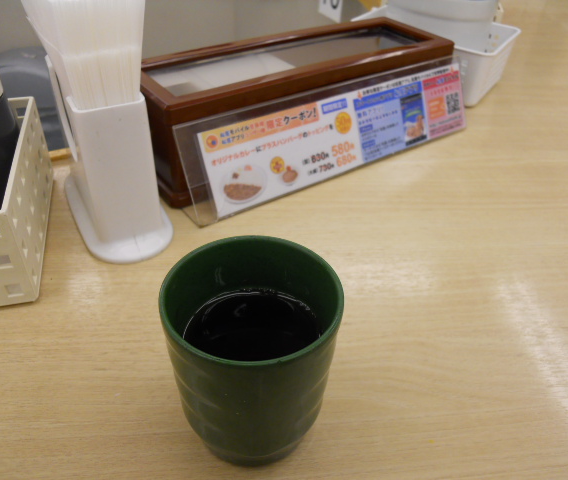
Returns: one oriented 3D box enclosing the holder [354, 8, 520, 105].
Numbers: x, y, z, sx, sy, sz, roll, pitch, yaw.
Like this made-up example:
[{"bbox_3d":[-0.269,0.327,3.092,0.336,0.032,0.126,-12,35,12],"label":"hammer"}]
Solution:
[{"bbox_3d":[0.177,-0.226,0.629,0.174,0.066,0.128,25,43,27],"label":"holder"}]

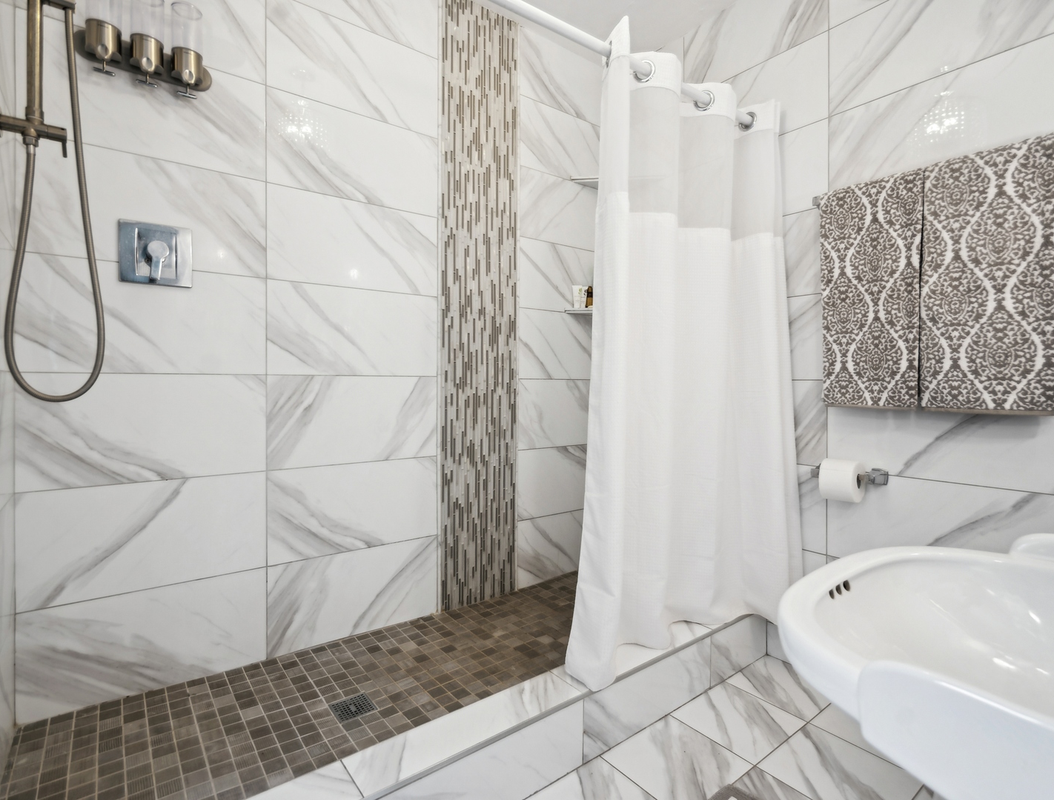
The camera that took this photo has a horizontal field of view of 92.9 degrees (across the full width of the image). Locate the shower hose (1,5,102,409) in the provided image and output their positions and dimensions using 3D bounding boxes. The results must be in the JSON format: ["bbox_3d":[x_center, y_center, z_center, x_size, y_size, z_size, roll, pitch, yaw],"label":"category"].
[{"bbox_3d":[-0.987,-0.415,1.052,0.156,0.838,0.050,-1,1,-39],"label":"shower hose"}]

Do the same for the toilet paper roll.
[{"bbox_3d":[1.059,0.272,1.680,0.132,0.132,0.102,-1,1,-39],"label":"toilet paper roll"}]

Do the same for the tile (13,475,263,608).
[{"bbox_3d":[-1.081,0.390,1.457,0.576,0.309,0.012,-1,1,-35],"label":"tile"}]

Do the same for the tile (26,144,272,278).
[{"bbox_3d":[-1.081,-0.543,1.457,0.576,0.311,0.012,-1,1,-35],"label":"tile"}]

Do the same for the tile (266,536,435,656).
[{"bbox_3d":[-0.601,0.688,1.798,0.601,0.304,0.012,-1,1,-35],"label":"tile"}]

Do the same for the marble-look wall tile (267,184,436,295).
[{"bbox_3d":[-0.601,-0.553,1.798,0.601,0.313,0.012,-1,1,-35],"label":"marble-look wall tile"}]

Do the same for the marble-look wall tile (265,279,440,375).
[{"bbox_3d":[-0.603,-0.240,1.811,0.613,0.309,0.010,-1,1,-39],"label":"marble-look wall tile"}]

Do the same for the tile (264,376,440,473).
[{"bbox_3d":[-0.601,0.070,1.798,0.601,0.312,0.012,-1,1,-35],"label":"tile"}]

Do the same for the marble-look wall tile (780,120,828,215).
[{"bbox_3d":[0.895,-0.860,2.023,0.012,0.311,0.601,-1,1,-38],"label":"marble-look wall tile"}]

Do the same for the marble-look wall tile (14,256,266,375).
[{"bbox_3d":[-1.062,-0.229,1.438,0.565,0.309,0.010,-1,1,-39],"label":"marble-look wall tile"}]

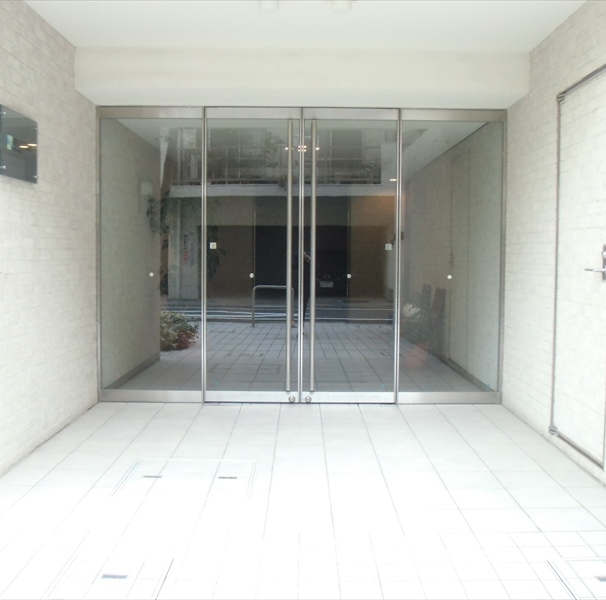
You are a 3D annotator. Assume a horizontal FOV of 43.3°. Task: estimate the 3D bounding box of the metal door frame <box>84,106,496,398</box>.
[{"bbox_3d":[-0.015,-0.325,5.894,3.140,2.280,0.120,0,4,0],"label":"metal door frame"}]

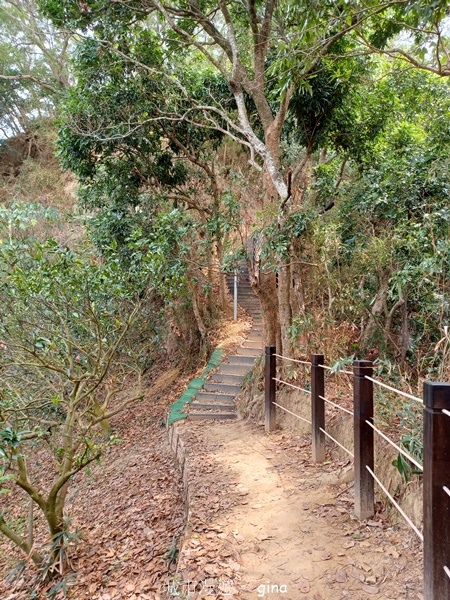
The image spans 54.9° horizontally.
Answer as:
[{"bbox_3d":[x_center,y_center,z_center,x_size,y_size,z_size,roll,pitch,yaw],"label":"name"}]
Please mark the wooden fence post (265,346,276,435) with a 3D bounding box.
[{"bbox_3d":[0.645,1.247,6.075,0.105,1.165,0.105,1,-1,-25],"label":"wooden fence post"}]

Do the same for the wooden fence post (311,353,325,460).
[{"bbox_3d":[1.008,1.164,4.670,0.105,1.140,0.105,0,-1,-9],"label":"wooden fence post"}]

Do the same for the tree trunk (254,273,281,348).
[{"bbox_3d":[0.870,0.230,9.100,0.550,1.750,0.420,0,-1,0],"label":"tree trunk"}]

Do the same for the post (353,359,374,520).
[{"bbox_3d":[1.052,1.039,3.275,0.108,1.160,0.108,0,-1,-6],"label":"post"}]

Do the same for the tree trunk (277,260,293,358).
[{"bbox_3d":[1.220,0.200,8.900,0.270,2.050,0.260,0,-1,0],"label":"tree trunk"}]

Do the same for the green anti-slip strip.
[{"bbox_3d":[-0.410,1.470,7.850,0.320,0.950,2.750,0,-1,13],"label":"green anti-slip strip"}]

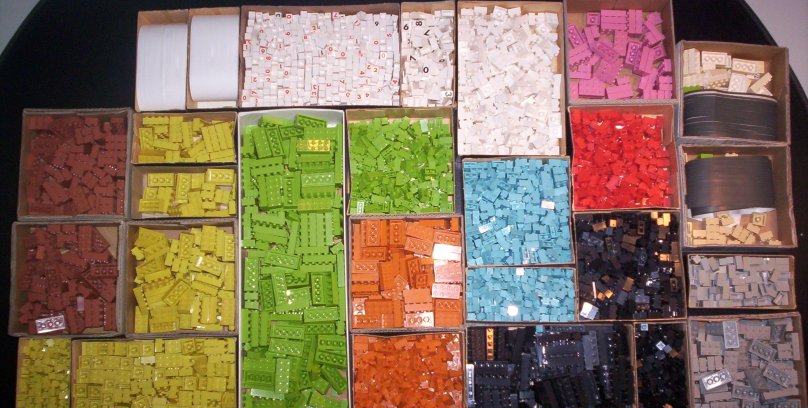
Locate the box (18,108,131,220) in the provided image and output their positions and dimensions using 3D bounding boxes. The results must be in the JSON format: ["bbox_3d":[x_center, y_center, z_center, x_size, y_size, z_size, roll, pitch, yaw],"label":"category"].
[{"bbox_3d":[-0.243,-0.027,0.651,0.082,0.031,0.083,0,83,0],"label":"box"}]

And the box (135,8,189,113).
[{"bbox_3d":[-0.181,-0.106,0.661,0.038,0.031,0.078,-1,83,0],"label":"box"}]

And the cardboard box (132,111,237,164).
[{"bbox_3d":[-0.162,-0.046,0.654,0.078,0.031,0.038,0,83,0],"label":"cardboard box"}]

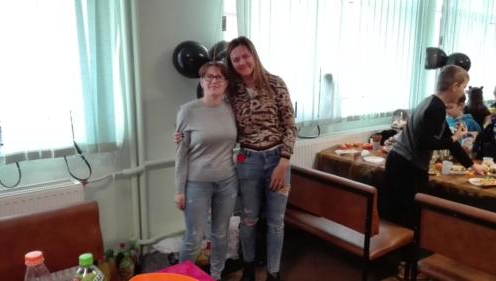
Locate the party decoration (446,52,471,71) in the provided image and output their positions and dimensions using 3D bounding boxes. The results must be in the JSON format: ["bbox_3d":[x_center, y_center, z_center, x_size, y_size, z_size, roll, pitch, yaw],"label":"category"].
[{"bbox_3d":[3.102,-1.118,5.250,0.310,0.300,0.310,-8,14,-39],"label":"party decoration"}]

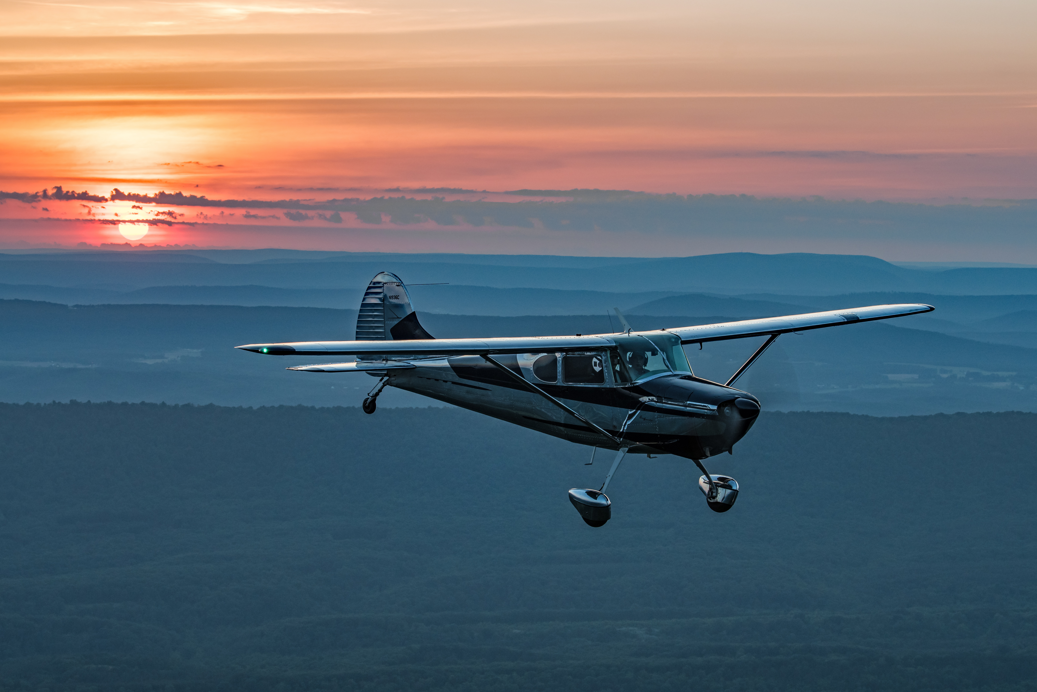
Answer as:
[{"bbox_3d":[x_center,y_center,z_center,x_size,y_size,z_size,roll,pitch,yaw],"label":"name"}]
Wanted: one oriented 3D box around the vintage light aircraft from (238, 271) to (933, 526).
[{"bbox_3d":[0.286,0.561,37.230,10.970,2.770,7.620,-4,5,-39],"label":"vintage light aircraft"}]

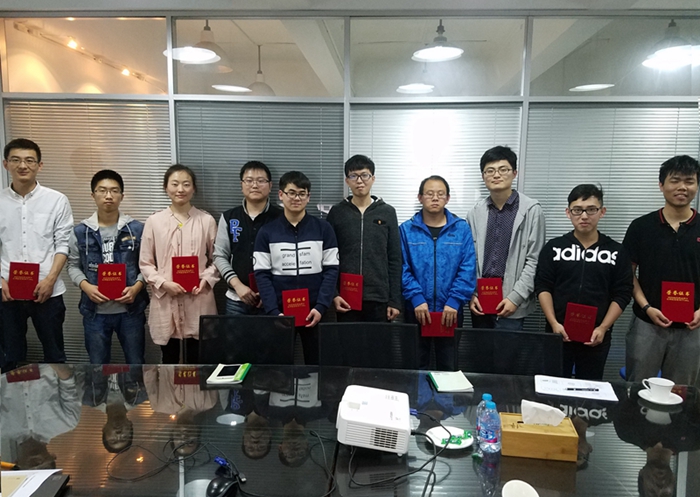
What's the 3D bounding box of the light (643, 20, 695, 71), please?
[{"bbox_3d":[2.393,-1.508,3.925,0.410,0.310,0.410,1,8,0],"label":"light"}]

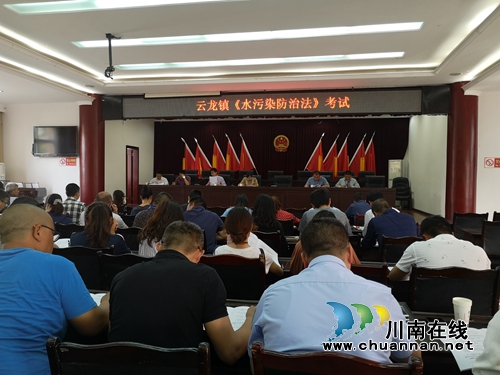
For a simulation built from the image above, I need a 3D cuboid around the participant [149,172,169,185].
[{"bbox_3d":[-2.492,0.120,10.616,0.560,1.140,0.750,1,2,11],"label":"participant"}]

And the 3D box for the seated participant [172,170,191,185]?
[{"bbox_3d":[-1.840,0.122,10.466,0.540,1.150,0.750,1,2,11],"label":"seated participant"}]

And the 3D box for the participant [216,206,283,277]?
[{"bbox_3d":[0.000,0.735,2.660,0.500,1.220,0.720,1,1,9],"label":"participant"}]

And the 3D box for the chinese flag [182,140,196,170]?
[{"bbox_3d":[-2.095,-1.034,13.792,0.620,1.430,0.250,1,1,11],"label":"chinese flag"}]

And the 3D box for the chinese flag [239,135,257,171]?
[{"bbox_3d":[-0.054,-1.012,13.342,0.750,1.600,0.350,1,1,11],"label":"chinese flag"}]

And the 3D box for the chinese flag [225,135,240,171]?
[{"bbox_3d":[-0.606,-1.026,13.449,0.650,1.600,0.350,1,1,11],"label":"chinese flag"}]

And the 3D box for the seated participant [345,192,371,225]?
[{"bbox_3d":[1.633,0.658,5.929,0.500,1.180,0.780,1,2,11],"label":"seated participant"}]

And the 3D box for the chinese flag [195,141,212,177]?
[{"bbox_3d":[-1.634,-1.010,13.706,0.630,1.420,0.250,1,1,11],"label":"chinese flag"}]

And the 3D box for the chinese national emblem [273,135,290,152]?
[{"bbox_3d":[1.136,-1.556,13.887,0.560,0.610,0.080,1,1,11],"label":"chinese national emblem"}]

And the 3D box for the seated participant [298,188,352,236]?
[{"bbox_3d":[0.651,0.657,3.426,0.500,1.300,0.780,1,2,11],"label":"seated participant"}]

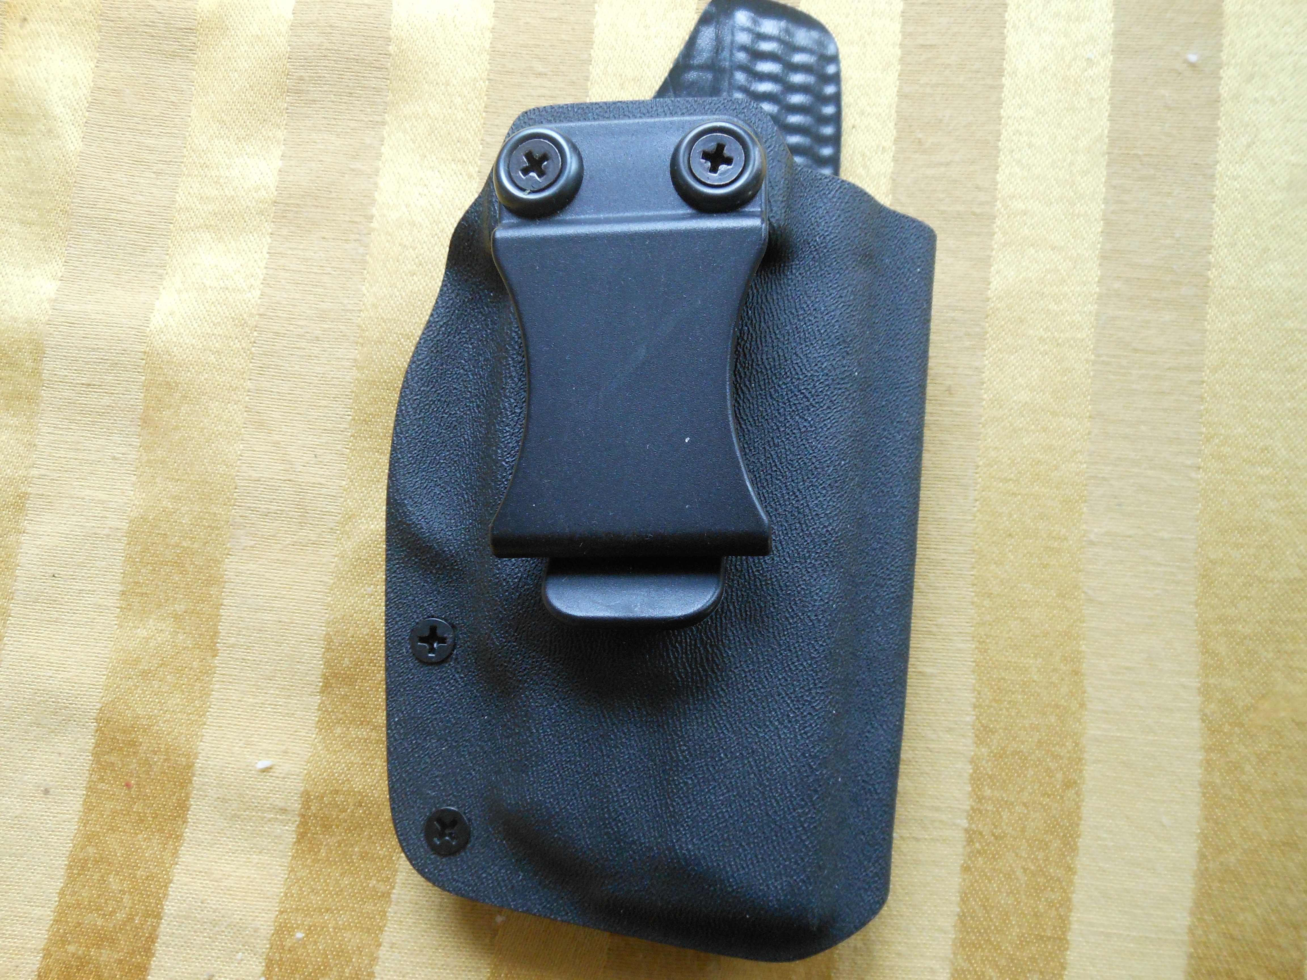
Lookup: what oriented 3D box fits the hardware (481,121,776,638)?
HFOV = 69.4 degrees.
[{"bbox_3d":[-0.003,-0.017,0.138,0.040,0.013,0.074,-1,87,7],"label":"hardware"}]

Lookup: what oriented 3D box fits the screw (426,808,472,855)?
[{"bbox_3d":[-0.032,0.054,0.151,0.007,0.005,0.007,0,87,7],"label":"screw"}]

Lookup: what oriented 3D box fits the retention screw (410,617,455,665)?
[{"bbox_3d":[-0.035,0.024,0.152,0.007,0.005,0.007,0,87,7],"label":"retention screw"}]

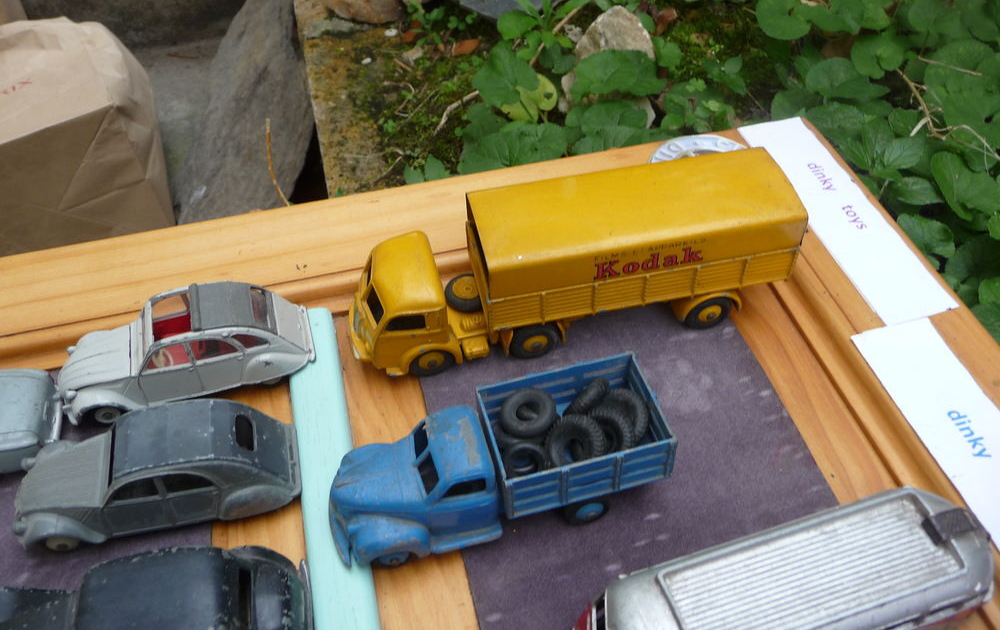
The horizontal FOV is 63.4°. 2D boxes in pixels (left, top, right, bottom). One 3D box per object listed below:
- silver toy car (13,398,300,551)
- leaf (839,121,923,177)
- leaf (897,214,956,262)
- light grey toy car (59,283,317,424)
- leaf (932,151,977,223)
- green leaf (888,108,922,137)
[{"bbox_3d":[-0.109,0.049,0.257,0.088,0.037,0.034,-8,50,-5],"label":"silver toy car"},{"bbox_3d":[0.235,-0.102,0.497,0.055,0.022,0.046,-22,55,-12],"label":"leaf"},{"bbox_3d":[0.231,-0.041,0.438,0.034,0.012,0.029,-33,60,-12],"label":"leaf"},{"bbox_3d":[-0.114,0.012,0.287,0.088,0.036,0.034,-14,50,-11],"label":"light grey toy car"},{"bbox_3d":[0.249,-0.071,0.442,0.020,0.007,0.042,-16,67,9],"label":"leaf"},{"bbox_3d":[0.262,-0.124,0.522,0.023,0.012,0.021,-34,63,-8],"label":"green leaf"}]

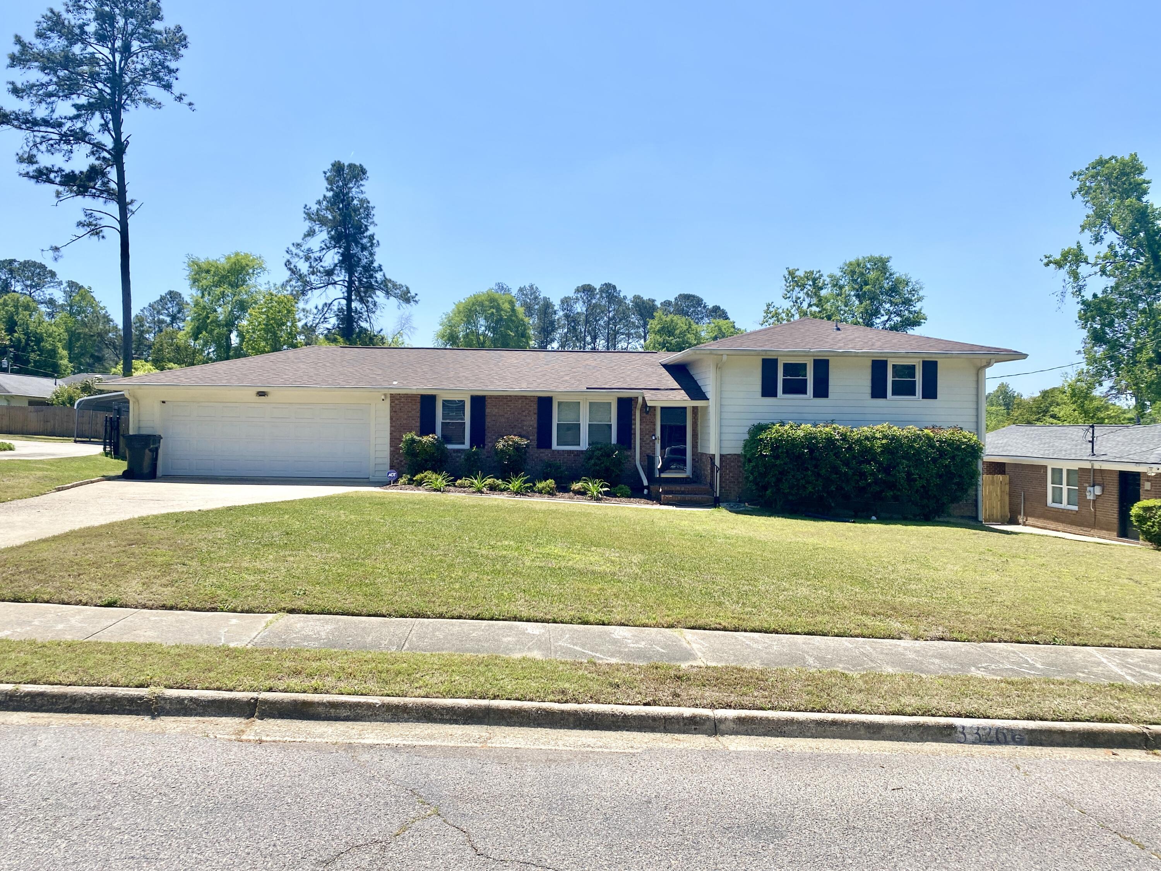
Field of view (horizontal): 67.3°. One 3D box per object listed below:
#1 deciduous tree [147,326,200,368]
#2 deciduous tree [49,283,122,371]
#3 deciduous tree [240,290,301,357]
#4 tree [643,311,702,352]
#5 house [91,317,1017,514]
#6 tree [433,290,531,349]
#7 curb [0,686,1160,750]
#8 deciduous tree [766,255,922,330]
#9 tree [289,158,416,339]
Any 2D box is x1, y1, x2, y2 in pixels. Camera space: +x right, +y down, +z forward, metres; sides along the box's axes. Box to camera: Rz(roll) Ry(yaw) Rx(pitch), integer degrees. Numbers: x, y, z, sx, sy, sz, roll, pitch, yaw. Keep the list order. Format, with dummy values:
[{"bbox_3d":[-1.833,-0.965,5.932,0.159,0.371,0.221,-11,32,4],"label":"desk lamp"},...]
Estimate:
[{"bbox_3d":[-25.705,-2.961,55.016,4.000,7.865,4.000,1,0,-3],"label":"deciduous tree"},{"bbox_3d":[-37.558,-5.545,66.025,6.000,12.459,6.000,1,0,-3],"label":"deciduous tree"},{"bbox_3d":[-17.154,-3.431,48.018,3.800,9.066,3.800,1,0,-3],"label":"deciduous tree"},{"bbox_3d":[5.854,-3.132,56.020,4.400,9.755,4.400,1,0,-3],"label":"tree"},{"bbox_3d":[-0.952,-0.808,26.773,23.689,5.516,11.032,1,0,-3],"label":"house"},{"bbox_3d":[-6.613,-4.098,58.022,6.516,11.171,6.516,1,0,-3],"label":"tree"},{"bbox_3d":[0.122,1.878,5.832,7.800,0.150,0.180,3,0,-3],"label":"curb"},{"bbox_3d":[13.551,-3.505,45.023,8.472,11.574,8.000,1,0,-3],"label":"deciduous tree"},{"bbox_3d":[-14.110,-7.729,53.036,7.773,17.895,7.773,1,0,-3],"label":"tree"}]

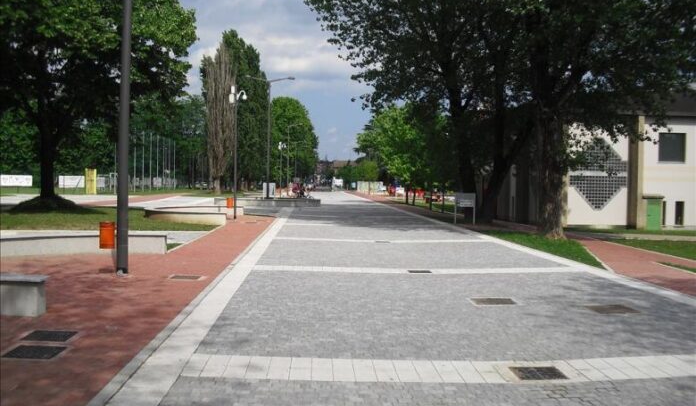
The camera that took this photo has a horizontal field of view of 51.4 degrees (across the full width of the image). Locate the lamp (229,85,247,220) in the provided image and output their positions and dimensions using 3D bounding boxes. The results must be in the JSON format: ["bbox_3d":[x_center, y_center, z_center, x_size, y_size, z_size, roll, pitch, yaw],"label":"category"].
[{"bbox_3d":[-4.937,-2.323,32.400,0.820,6.000,0.350,1,2,-3],"label":"lamp"}]

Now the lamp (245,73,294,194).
[{"bbox_3d":[-6.166,-5.095,57.000,3.800,10.100,0.350,1,2,-3],"label":"lamp"}]

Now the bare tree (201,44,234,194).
[{"bbox_3d":[-16.524,-10.761,92.000,4.300,19.100,4.300,1,2,-3],"label":"bare tree"}]

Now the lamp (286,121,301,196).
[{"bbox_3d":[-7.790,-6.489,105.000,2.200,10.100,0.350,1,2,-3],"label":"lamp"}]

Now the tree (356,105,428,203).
[{"bbox_3d":[3.772,-4.121,60.000,5.900,8.300,5.900,1,2,-3],"label":"tree"}]

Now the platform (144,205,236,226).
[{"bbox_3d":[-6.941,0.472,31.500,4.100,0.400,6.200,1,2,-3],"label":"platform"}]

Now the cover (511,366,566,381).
[{"bbox_3d":[1.693,1.508,6.400,0.430,0.030,0.430,1,2,-3],"label":"cover"}]

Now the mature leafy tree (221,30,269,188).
[{"bbox_3d":[-15.729,-13.912,110.000,7.200,24.400,7.200,1,2,-3],"label":"mature leafy tree"}]

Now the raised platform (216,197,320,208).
[{"bbox_3d":[-5.439,-0.050,48.900,7.400,0.500,2.400,1,2,-3],"label":"raised platform"}]

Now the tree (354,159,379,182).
[{"bbox_3d":[2.721,-3.555,101.000,3.400,4.800,3.400,1,2,-3],"label":"tree"}]

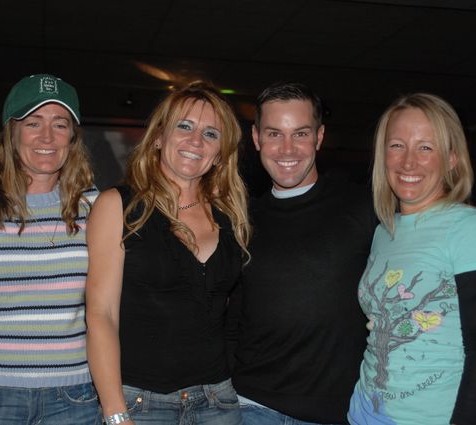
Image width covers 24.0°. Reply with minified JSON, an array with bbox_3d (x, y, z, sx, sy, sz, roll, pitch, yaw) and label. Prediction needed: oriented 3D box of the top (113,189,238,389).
[{"bbox_3d":[-0.133,0.172,2.560,0.330,0.470,0.235,-1,3,-20],"label":"top"}]

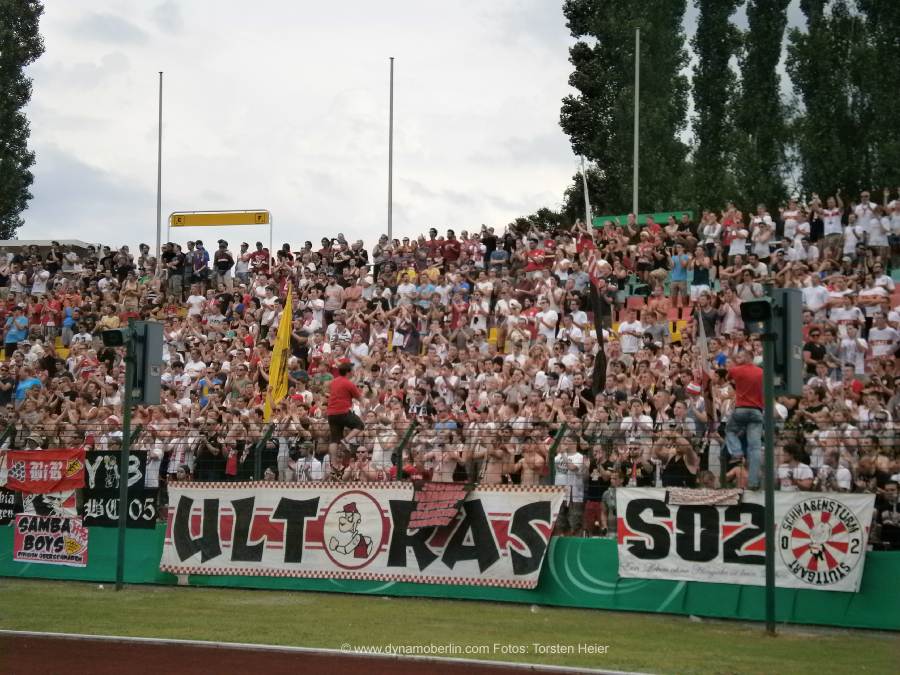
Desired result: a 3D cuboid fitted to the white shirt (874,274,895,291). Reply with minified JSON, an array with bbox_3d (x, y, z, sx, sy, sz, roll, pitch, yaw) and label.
[{"bbox_3d":[8.012,-0.883,28.700,0.500,0.650,0.300,-1,-4,21],"label":"white shirt"}]

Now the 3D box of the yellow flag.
[{"bbox_3d":[-2.787,0.258,25.200,0.500,2.150,0.300,-1,-4,20],"label":"yellow flag"}]

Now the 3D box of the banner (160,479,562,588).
[{"bbox_3d":[-1.506,2.822,22.638,6.500,1.400,0.080,-2,-17,26],"label":"banner"}]

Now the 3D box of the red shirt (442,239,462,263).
[{"bbox_3d":[0.040,-2.328,41.500,0.500,0.660,0.300,-1,-5,18],"label":"red shirt"}]

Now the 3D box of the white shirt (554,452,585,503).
[{"bbox_3d":[1.685,1.974,22.000,0.480,0.680,0.300,-1,-4,14],"label":"white shirt"}]

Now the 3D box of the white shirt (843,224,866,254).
[{"bbox_3d":[9.116,-2.211,35.200,0.500,0.670,0.300,-3,-6,38],"label":"white shirt"}]

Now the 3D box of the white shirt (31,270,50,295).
[{"bbox_3d":[-11.812,-1.587,45.000,0.520,0.690,0.310,-1,-5,14],"label":"white shirt"}]

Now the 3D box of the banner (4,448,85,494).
[{"bbox_3d":[-6.482,2.139,25.000,1.530,0.680,0.060,-2,-7,24],"label":"banner"}]

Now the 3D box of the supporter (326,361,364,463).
[{"bbox_3d":[-1.554,1.219,23.200,0.500,1.680,0.520,-3,-5,40],"label":"supporter"}]

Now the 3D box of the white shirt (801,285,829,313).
[{"bbox_3d":[6.683,-0.678,28.600,0.500,0.640,0.300,-1,-4,18],"label":"white shirt"}]

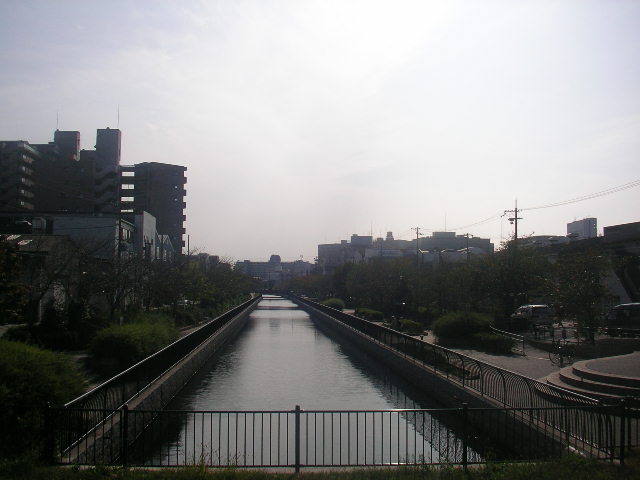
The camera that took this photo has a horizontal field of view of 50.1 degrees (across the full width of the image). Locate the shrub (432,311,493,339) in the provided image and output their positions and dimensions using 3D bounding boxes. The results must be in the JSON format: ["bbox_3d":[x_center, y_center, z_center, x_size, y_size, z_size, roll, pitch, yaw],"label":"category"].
[{"bbox_3d":[7.968,4.842,38.253,3.100,1.650,2.500,0,-4,-4],"label":"shrub"}]

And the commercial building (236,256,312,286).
[{"bbox_3d":[-31.892,23.920,479.509,53.000,26.000,20.000,0,-4,-4],"label":"commercial building"}]

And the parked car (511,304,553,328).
[{"bbox_3d":[16.376,5.823,52.720,3.400,1.680,1.500,0,-4,-3],"label":"parked car"}]

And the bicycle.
[{"bbox_3d":[9.024,4.268,25.562,1.700,1.000,0.550,4,-6,-44],"label":"bicycle"}]

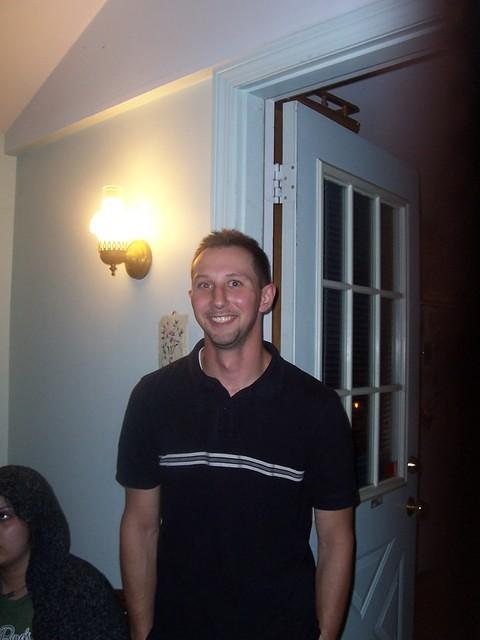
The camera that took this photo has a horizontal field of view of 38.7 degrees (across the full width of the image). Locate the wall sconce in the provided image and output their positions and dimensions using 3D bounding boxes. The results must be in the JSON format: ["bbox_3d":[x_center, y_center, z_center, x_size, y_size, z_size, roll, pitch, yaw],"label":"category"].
[{"bbox_3d":[-0.360,-0.264,2.012,0.160,0.262,0.137,3,-3,-44],"label":"wall sconce"}]

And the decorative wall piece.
[{"bbox_3d":[-0.191,0.058,1.924,0.015,0.172,0.128,3,-3,-44],"label":"decorative wall piece"}]

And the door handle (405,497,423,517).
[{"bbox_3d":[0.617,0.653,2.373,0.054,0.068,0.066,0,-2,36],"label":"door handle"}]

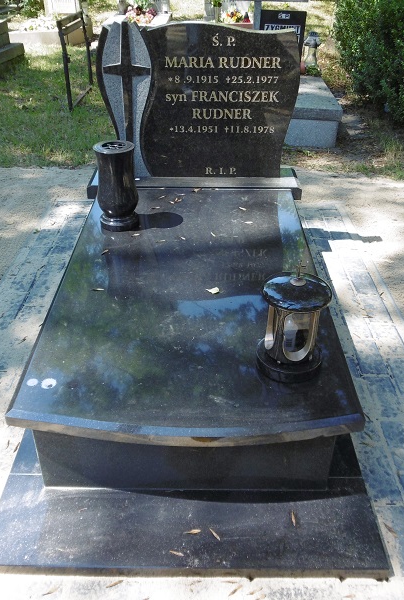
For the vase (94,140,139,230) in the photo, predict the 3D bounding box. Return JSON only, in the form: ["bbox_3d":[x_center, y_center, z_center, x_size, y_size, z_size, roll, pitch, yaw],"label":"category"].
[{"bbox_3d":[-0.313,-0.419,2.058,0.154,0.298,0.154,1,33,0],"label":"vase"}]

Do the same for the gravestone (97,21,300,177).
[{"bbox_3d":[-0.015,-0.845,2.397,0.835,0.631,0.080,1,33,0],"label":"gravestone"}]

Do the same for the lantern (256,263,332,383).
[{"bbox_3d":[0.230,0.038,1.385,0.171,0.302,0.171,1,33,0],"label":"lantern"}]

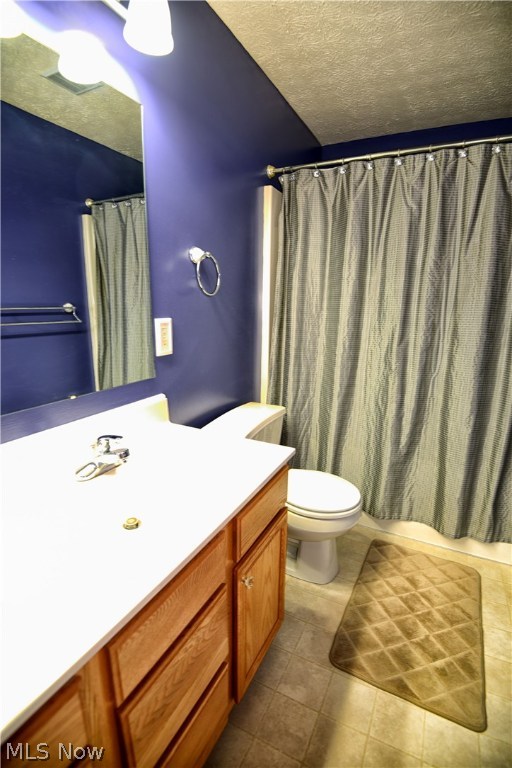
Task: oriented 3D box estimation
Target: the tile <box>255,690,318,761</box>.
[{"bbox_3d":[0.100,1.061,1.061,0.150,0.008,0.150,8,15,27],"label":"tile"}]

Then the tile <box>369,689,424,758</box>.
[{"bbox_3d":[0.446,1.066,1.071,0.150,0.008,0.150,8,15,27],"label":"tile"}]

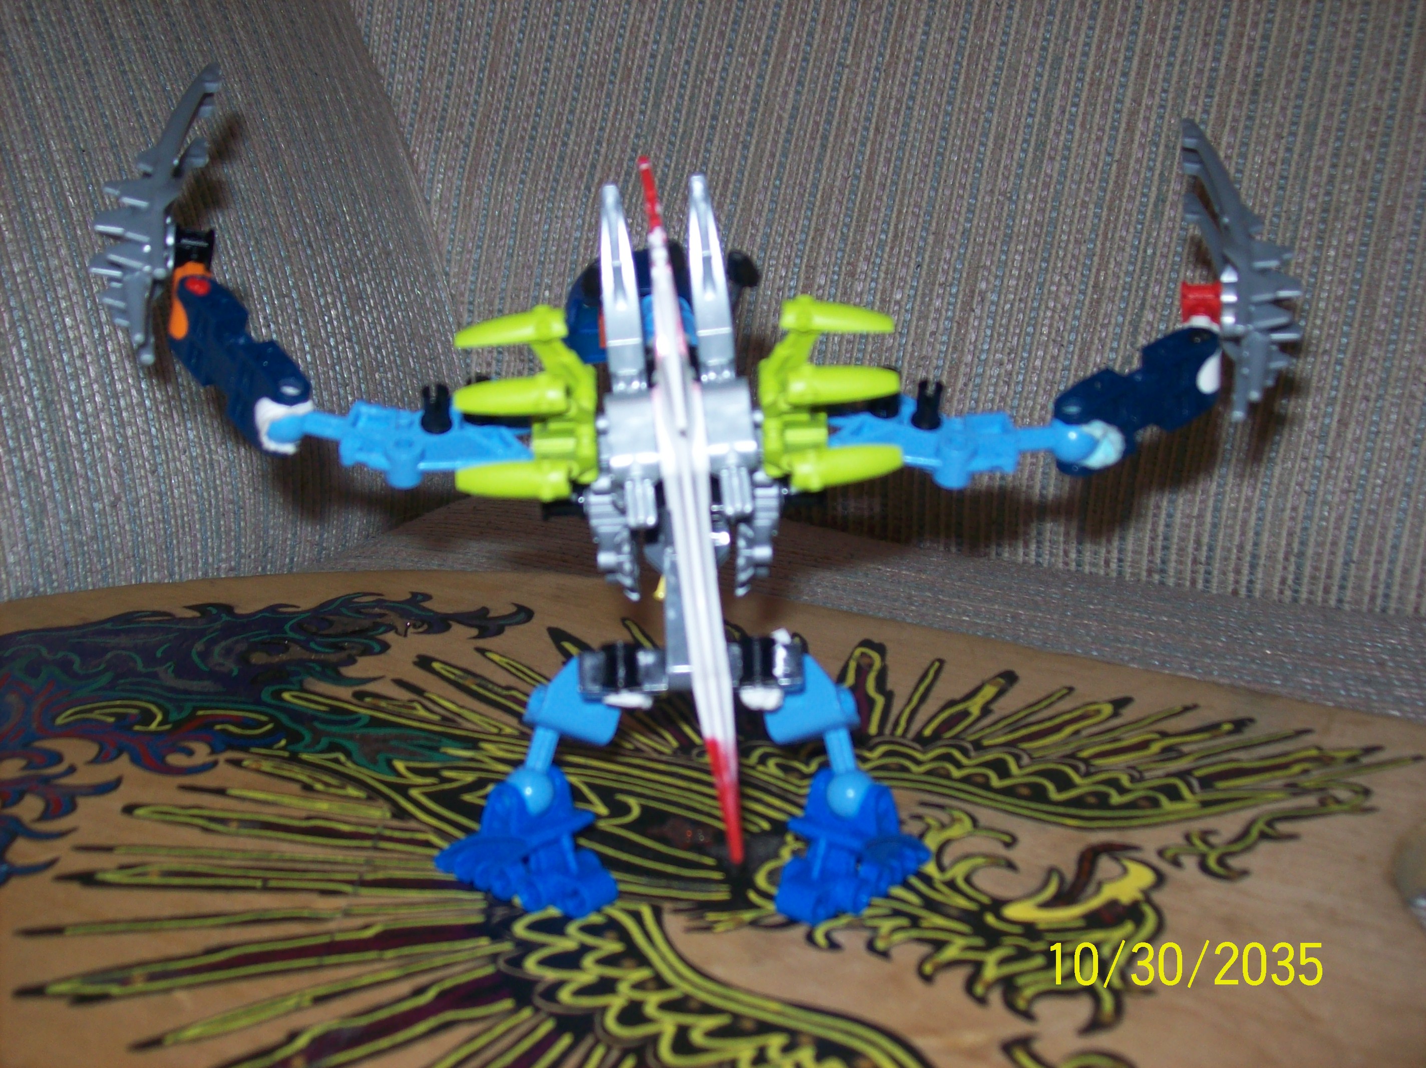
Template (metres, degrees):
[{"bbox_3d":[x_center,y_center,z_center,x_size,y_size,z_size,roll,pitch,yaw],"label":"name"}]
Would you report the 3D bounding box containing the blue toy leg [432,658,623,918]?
[{"bbox_3d":[-0.040,0.054,0.400,0.038,0.047,0.030,8,28,16],"label":"blue toy leg"}]

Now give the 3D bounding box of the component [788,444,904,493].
[{"bbox_3d":[0.028,-0.014,0.396,0.025,0.007,0.008,0,31,-2],"label":"component"}]

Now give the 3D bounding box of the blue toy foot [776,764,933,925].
[{"bbox_3d":[0.030,0.068,0.403,0.032,0.024,0.026,1,31,-1],"label":"blue toy foot"}]

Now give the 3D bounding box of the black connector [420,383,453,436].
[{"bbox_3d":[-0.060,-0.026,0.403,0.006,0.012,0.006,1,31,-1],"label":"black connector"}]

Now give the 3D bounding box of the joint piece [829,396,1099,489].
[{"bbox_3d":[0.054,-0.020,0.412,0.059,0.012,0.017,1,31,-1],"label":"joint piece"}]

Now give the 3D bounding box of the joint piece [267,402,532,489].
[{"bbox_3d":[-0.068,-0.020,0.412,0.059,0.012,0.017,1,31,-1],"label":"joint piece"}]

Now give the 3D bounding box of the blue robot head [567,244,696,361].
[{"bbox_3d":[-0.016,-0.050,0.402,0.033,0.022,0.024,0,27,0],"label":"blue robot head"}]

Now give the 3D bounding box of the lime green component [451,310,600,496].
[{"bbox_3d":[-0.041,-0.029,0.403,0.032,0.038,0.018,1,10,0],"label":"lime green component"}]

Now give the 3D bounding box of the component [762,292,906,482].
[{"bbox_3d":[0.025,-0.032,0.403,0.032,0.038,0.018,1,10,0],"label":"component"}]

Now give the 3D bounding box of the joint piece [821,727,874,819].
[{"bbox_3d":[0.029,0.052,0.404,0.010,0.019,0.010,-6,21,4],"label":"joint piece"}]

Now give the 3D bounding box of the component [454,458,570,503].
[{"bbox_3d":[-0.043,-0.011,0.396,0.025,0.007,0.008,1,31,-1],"label":"component"}]

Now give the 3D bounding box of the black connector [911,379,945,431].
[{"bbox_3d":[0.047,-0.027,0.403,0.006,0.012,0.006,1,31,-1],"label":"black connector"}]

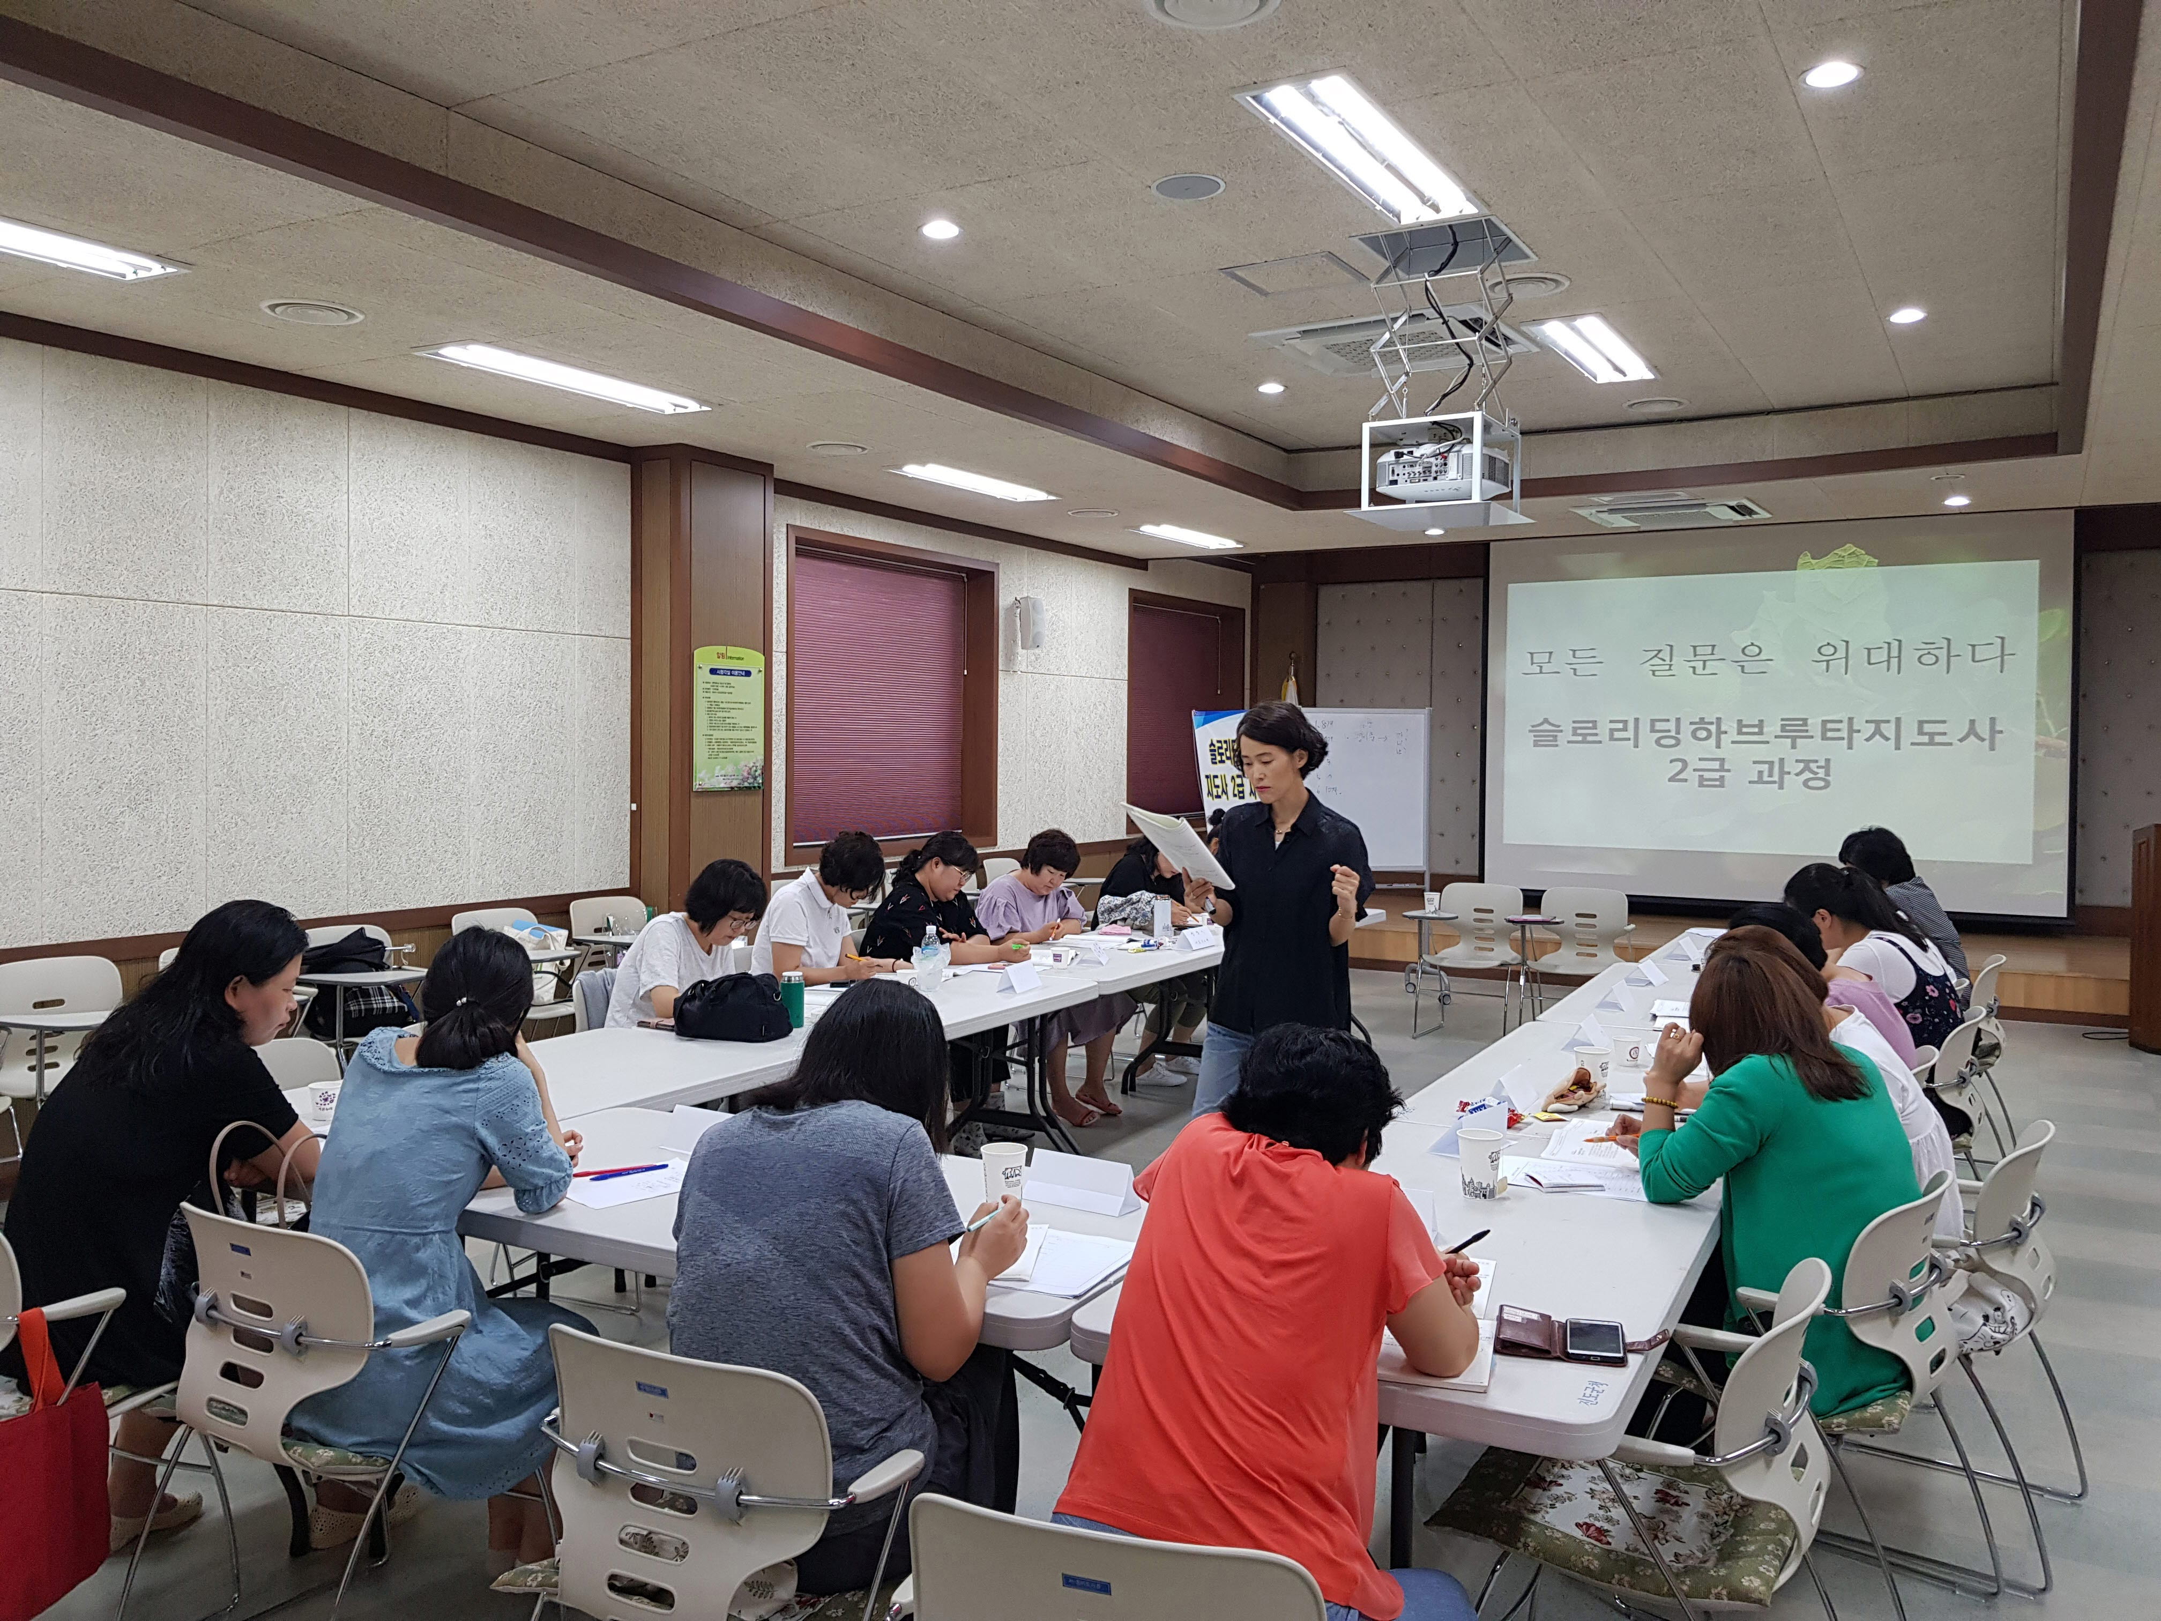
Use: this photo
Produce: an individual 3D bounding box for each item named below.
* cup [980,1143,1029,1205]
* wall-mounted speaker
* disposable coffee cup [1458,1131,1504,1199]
[{"bbox_3d":[-0.131,0.640,2.824,0.081,0.104,0.081,1,2,0],"label":"cup"},{"bbox_3d":[-0.309,-1.234,10.719,0.170,0.330,0.160,-2,3,-45],"label":"wall-mounted speaker"},{"bbox_3d":[0.756,0.671,3.070,0.087,0.115,0.087,0,2,0],"label":"disposable coffee cup"}]

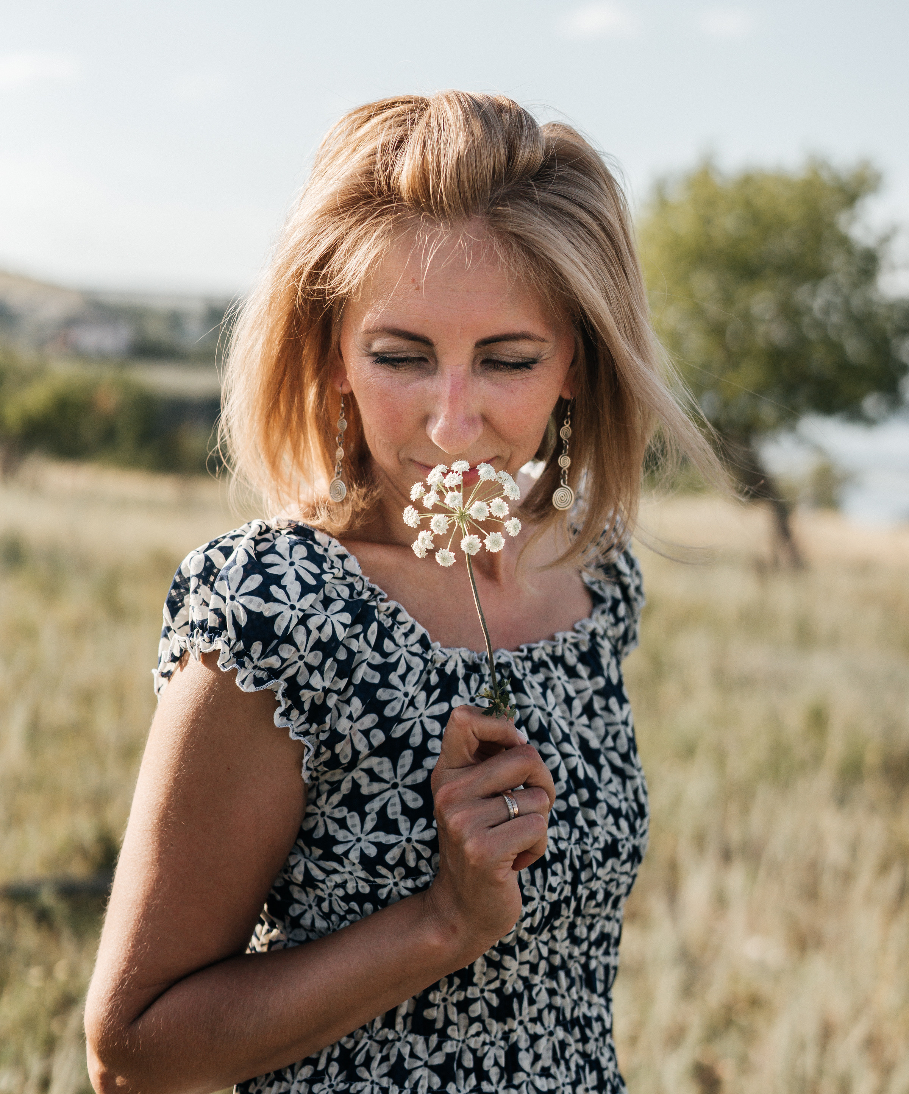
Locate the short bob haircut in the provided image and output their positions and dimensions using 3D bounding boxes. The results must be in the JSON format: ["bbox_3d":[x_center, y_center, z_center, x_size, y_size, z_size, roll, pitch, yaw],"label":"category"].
[{"bbox_3d":[0.006,-0.138,1.155,0.295,0.280,0.245,0,14,0],"label":"short bob haircut"}]

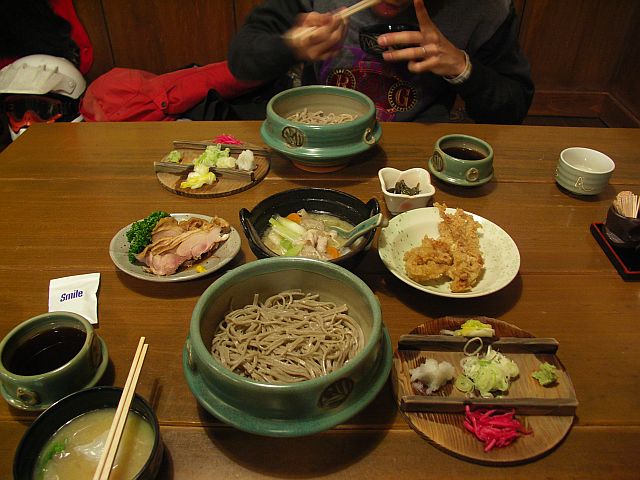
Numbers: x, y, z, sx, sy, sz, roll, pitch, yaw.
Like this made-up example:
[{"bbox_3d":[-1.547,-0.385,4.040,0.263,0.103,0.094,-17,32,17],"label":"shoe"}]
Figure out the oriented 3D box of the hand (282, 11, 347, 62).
[{"bbox_3d":[-0.008,-0.379,0.965,0.108,0.090,0.085,20,42,23],"label":"hand"}]

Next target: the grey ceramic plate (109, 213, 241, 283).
[{"bbox_3d":[-0.191,0.016,0.692,0.171,0.034,0.148,5,39,6],"label":"grey ceramic plate"}]

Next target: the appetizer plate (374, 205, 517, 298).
[{"bbox_3d":[0.168,0.022,0.689,0.181,0.033,0.181,1,37,0],"label":"appetizer plate"}]

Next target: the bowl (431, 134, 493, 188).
[{"bbox_3d":[0.237,-0.130,0.866,0.106,0.054,0.106,1,38,0],"label":"bowl"}]

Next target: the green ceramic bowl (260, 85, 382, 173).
[{"bbox_3d":[0.004,-0.189,0.909,0.207,0.098,0.207,0,37,0],"label":"green ceramic bowl"}]

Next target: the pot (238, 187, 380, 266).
[{"bbox_3d":[-0.009,-0.004,0.686,0.184,0.076,0.166,-4,39,-6],"label":"pot"}]

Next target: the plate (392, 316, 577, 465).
[{"bbox_3d":[0.168,0.140,0.536,0.185,0.033,0.185,0,37,0],"label":"plate"}]

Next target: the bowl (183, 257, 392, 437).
[{"bbox_3d":[-0.030,0.107,0.523,0.207,0.098,0.207,0,37,0],"label":"bowl"}]

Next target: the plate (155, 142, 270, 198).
[{"bbox_3d":[-0.180,-0.128,0.876,0.188,0.032,0.186,0,38,0],"label":"plate"}]

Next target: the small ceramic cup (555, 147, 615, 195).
[{"bbox_3d":[0.431,-0.109,0.849,0.082,0.052,0.082,1,37,0],"label":"small ceramic cup"}]

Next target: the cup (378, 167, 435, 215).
[{"bbox_3d":[0.132,-0.072,0.802,0.075,0.045,0.075,-1,38,-3],"label":"cup"}]

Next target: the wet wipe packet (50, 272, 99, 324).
[{"bbox_3d":[-0.305,0.073,0.637,0.061,0.008,0.090,-9,38,-12],"label":"wet wipe packet"}]

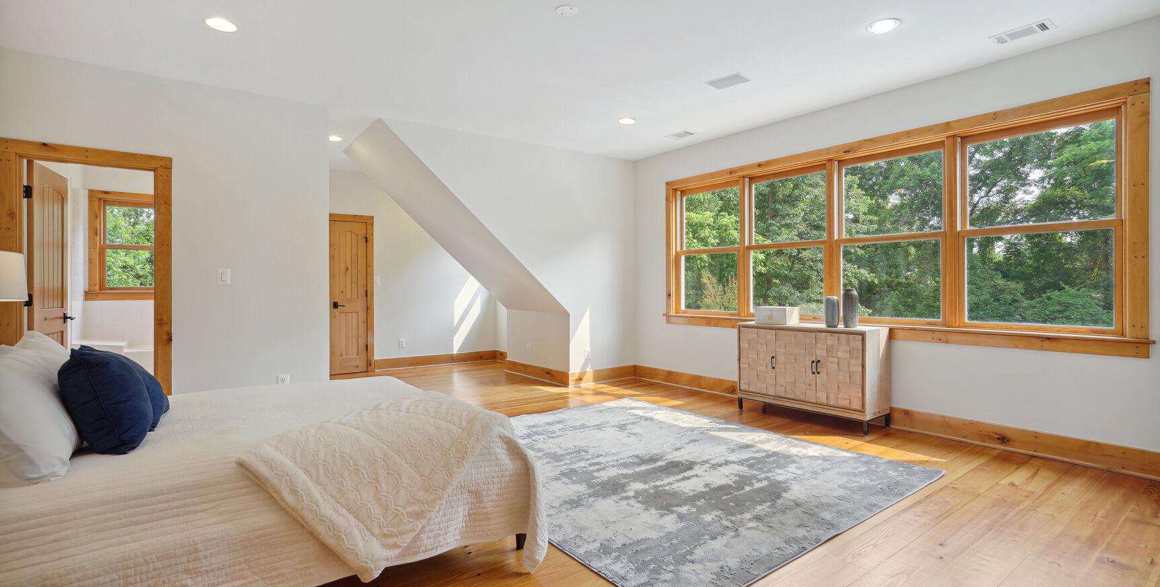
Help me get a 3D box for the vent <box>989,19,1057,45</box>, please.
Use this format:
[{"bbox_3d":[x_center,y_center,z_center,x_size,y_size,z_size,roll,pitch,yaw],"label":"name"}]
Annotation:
[{"bbox_3d":[2.808,-1.650,3.273,0.200,0.020,0.290,-1,1,-36],"label":"vent"}]

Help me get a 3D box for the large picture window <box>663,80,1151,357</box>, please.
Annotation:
[{"bbox_3d":[2.223,-0.455,4.657,0.090,1.690,3.970,-1,1,-36],"label":"large picture window"}]

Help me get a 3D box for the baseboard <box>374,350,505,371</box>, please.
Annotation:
[{"bbox_3d":[-2.131,0.990,7.791,1.900,0.160,0.030,-1,1,-36],"label":"baseboard"}]

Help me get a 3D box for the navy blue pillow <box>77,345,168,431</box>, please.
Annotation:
[{"bbox_3d":[-2.123,0.434,2.417,0.190,0.410,0.430,-38,22,-30],"label":"navy blue pillow"}]

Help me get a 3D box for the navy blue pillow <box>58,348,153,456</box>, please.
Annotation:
[{"bbox_3d":[-1.909,0.423,2.090,0.210,0.410,0.430,-29,17,-32],"label":"navy blue pillow"}]

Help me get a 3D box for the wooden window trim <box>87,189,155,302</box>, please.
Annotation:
[{"bbox_3d":[-5.296,-0.558,6.195,0.900,1.272,0.100,-1,1,-36],"label":"wooden window trim"}]

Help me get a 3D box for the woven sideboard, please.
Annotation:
[{"bbox_3d":[2.015,0.690,4.542,0.395,0.806,1.175,-1,1,-36],"label":"woven sideboard"}]

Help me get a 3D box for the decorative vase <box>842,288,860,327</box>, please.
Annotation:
[{"bbox_3d":[2.252,0.127,4.288,0.127,0.325,0.127,-1,1,-36],"label":"decorative vase"}]

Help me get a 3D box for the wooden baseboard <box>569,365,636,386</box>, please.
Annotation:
[{"bbox_3d":[0.300,0.998,6.334,1.050,0.165,0.030,-1,1,-36],"label":"wooden baseboard"}]

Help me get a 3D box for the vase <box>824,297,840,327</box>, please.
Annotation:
[{"bbox_3d":[2.139,0.163,4.368,0.118,0.250,0.118,-1,1,-36],"label":"vase"}]

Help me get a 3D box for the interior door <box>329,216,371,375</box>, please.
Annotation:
[{"bbox_3d":[-3.167,0.043,7.031,0.500,2.090,0.060,-1,1,-36],"label":"interior door"}]

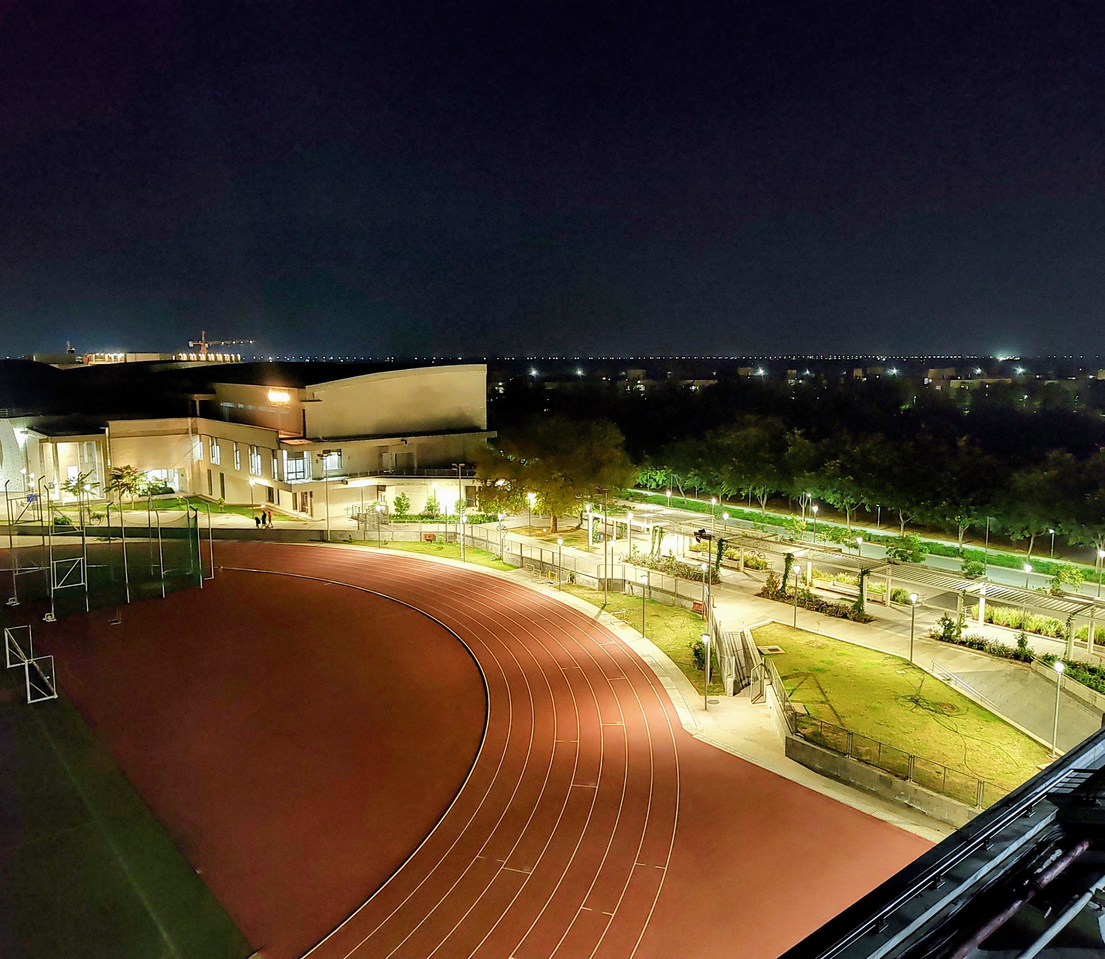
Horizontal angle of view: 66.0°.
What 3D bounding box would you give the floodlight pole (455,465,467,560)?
[{"bbox_3d":[-9.015,3.186,83.678,1.200,9.350,0.800,6,10,38],"label":"floodlight pole"}]

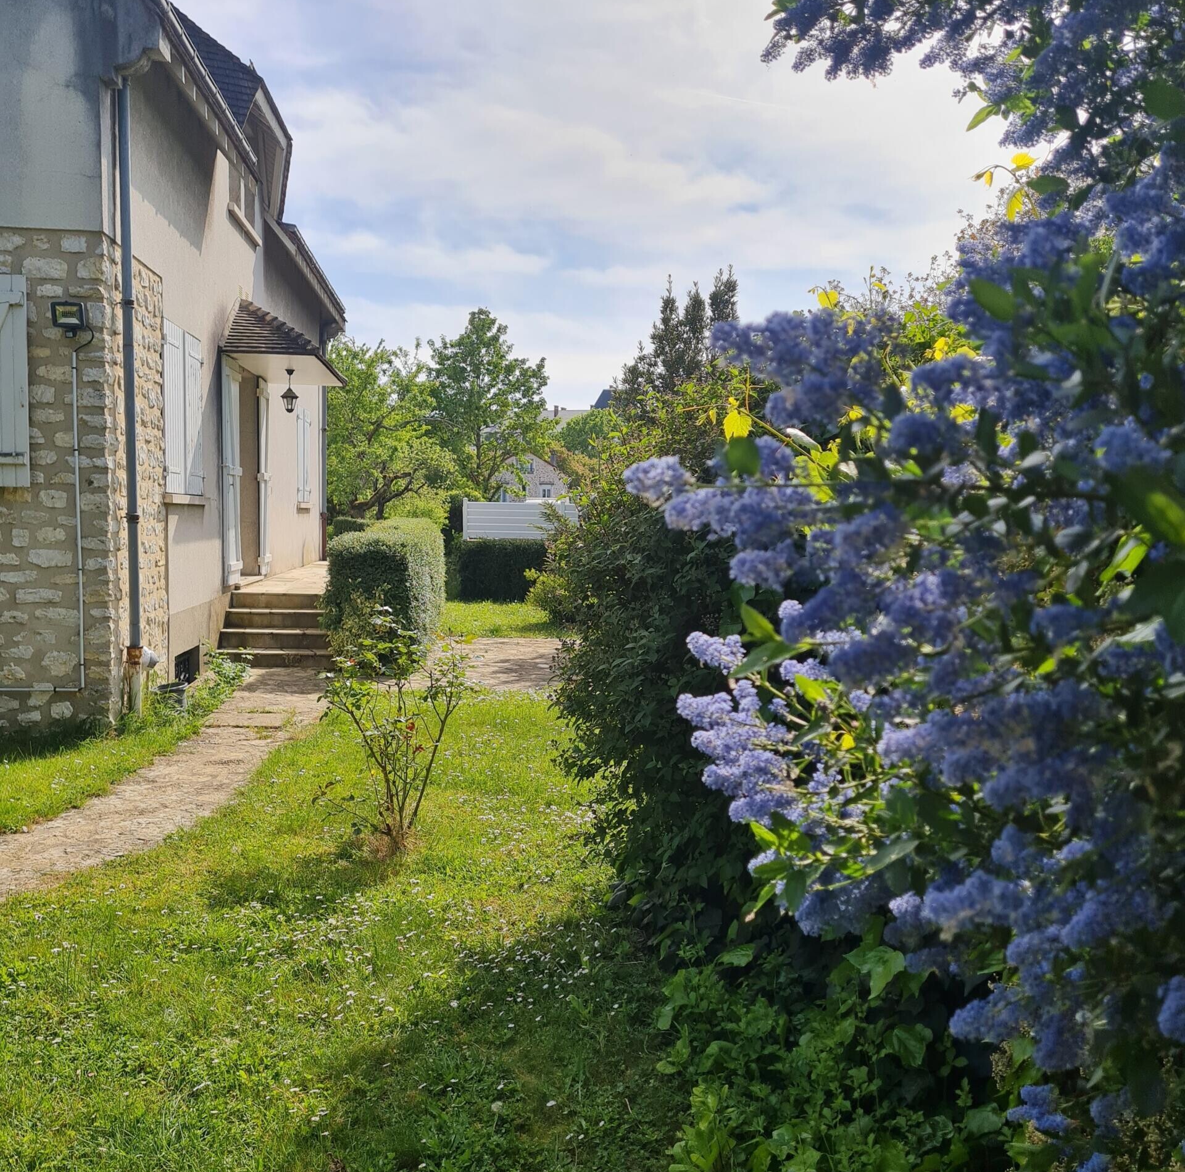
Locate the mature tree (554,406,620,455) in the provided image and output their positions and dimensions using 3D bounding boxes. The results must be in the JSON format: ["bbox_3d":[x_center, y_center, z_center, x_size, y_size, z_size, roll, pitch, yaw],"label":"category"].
[{"bbox_3d":[0.030,-5.419,57.782,4.500,7.000,4.500,0,3,0],"label":"mature tree"}]

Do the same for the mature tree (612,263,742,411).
[{"bbox_3d":[1.621,-2.779,21.374,2.500,6.000,2.500,0,3,0],"label":"mature tree"}]

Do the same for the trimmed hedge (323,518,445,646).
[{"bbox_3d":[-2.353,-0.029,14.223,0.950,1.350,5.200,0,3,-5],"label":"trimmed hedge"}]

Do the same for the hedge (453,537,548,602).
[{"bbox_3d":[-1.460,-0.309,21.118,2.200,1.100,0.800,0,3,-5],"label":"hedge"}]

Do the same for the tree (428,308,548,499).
[{"bbox_3d":[-2.609,-3.518,28.843,3.200,6.600,3.200,0,3,0],"label":"tree"}]

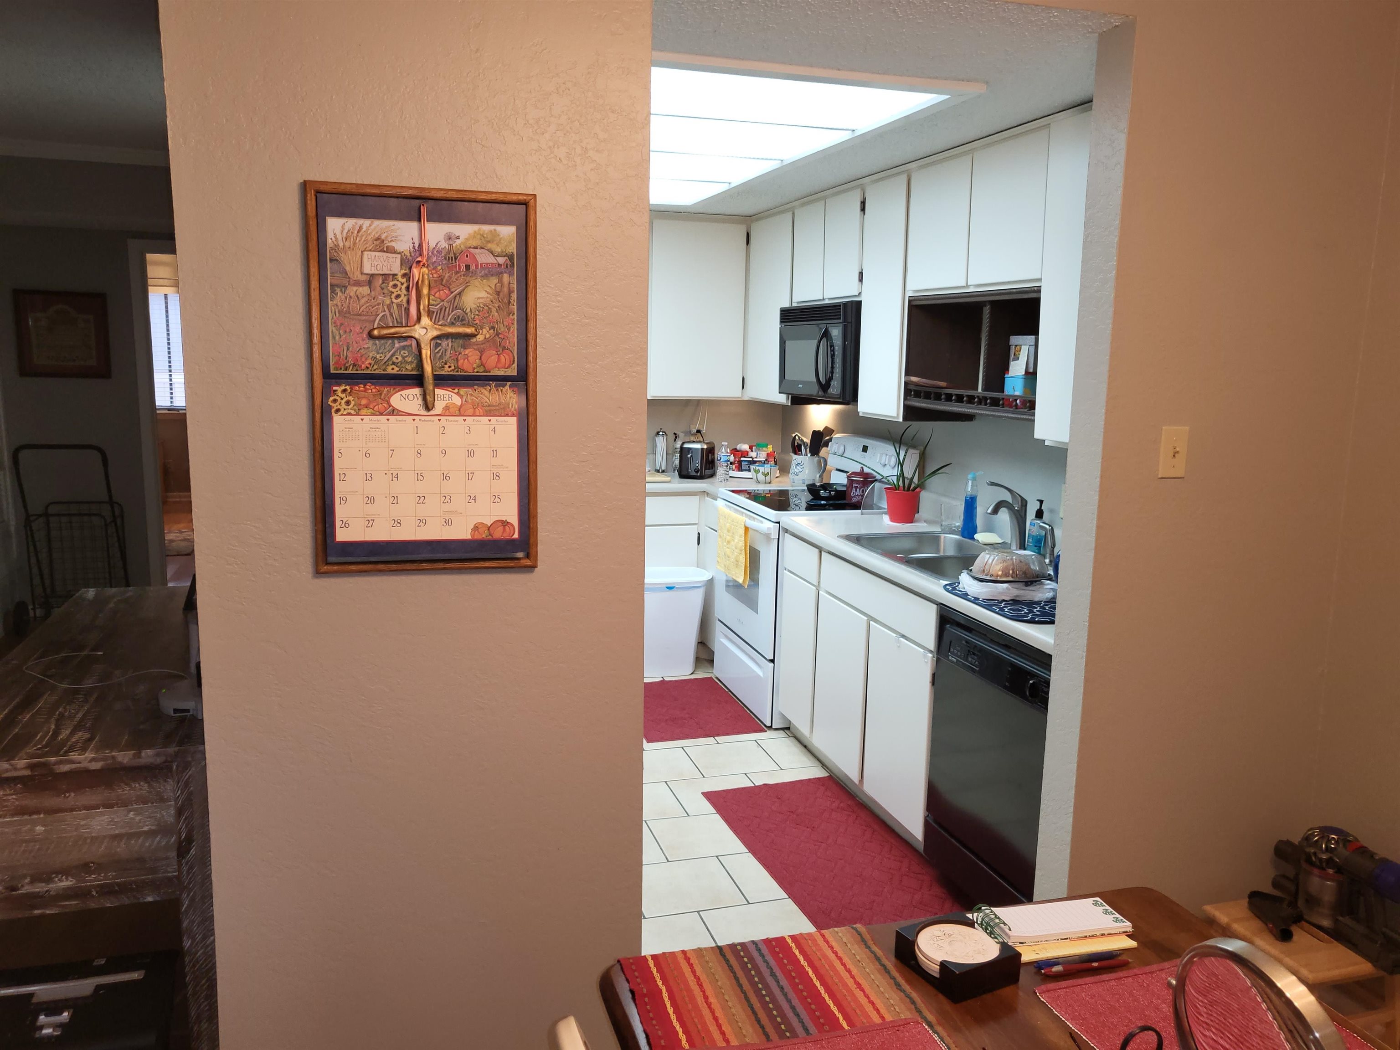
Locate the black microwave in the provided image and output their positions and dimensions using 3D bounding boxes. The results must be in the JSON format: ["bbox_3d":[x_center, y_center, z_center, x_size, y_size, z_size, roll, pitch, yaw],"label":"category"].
[{"bbox_3d":[0.636,-0.736,4.498,0.368,0.402,0.755,-2,10,-17],"label":"black microwave"}]

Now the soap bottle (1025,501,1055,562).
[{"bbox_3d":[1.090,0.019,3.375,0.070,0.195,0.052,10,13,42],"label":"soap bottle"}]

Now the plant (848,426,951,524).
[{"bbox_3d":[0.810,-0.201,4.174,0.310,0.388,0.370,-2,10,-17],"label":"plant"}]

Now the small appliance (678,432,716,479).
[{"bbox_3d":[-0.008,-0.329,5.348,0.142,0.180,0.225,4,10,18],"label":"small appliance"}]

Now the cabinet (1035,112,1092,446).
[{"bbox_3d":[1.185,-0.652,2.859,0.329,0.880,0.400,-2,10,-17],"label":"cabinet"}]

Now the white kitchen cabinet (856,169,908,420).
[{"bbox_3d":[0.834,-0.848,4.003,0.329,0.875,0.355,-2,10,-17],"label":"white kitchen cabinet"}]

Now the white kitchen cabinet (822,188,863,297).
[{"bbox_3d":[0.727,-1.137,4.324,0.329,0.415,0.357,-2,10,-17],"label":"white kitchen cabinet"}]

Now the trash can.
[{"bbox_3d":[-0.173,0.492,5.105,0.440,0.505,0.310,-2,10,-17],"label":"trash can"}]

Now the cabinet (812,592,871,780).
[{"bbox_3d":[0.776,0.563,3.854,0.590,0.590,0.410,-2,10,-17],"label":"cabinet"}]

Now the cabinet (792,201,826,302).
[{"bbox_3d":[0.601,-1.184,4.615,0.300,0.405,0.365,-2,10,-17],"label":"cabinet"}]

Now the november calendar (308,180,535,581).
[{"bbox_3d":[-0.463,-0.238,1.787,0.370,0.640,0.025,-2,10,-17],"label":"november calendar"}]

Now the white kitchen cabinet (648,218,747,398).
[{"bbox_3d":[-0.049,-1.086,5.359,0.485,0.860,0.300,-2,10,-17],"label":"white kitchen cabinet"}]

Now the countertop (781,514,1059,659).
[{"bbox_3d":[0.872,0.131,3.317,0.632,0.042,1.775,-2,10,-17],"label":"countertop"}]

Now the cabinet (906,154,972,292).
[{"bbox_3d":[0.952,-1.008,3.593,0.329,0.420,0.415,-2,10,-17],"label":"cabinet"}]

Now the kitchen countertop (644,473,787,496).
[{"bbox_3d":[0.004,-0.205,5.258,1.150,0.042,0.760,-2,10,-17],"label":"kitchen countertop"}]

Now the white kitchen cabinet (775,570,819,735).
[{"bbox_3d":[0.641,0.479,4.105,0.560,0.575,0.320,-2,10,-17],"label":"white kitchen cabinet"}]

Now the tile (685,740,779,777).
[{"bbox_3d":[0.121,0.912,4.083,0.305,0.012,0.305,-2,10,-17],"label":"tile"}]

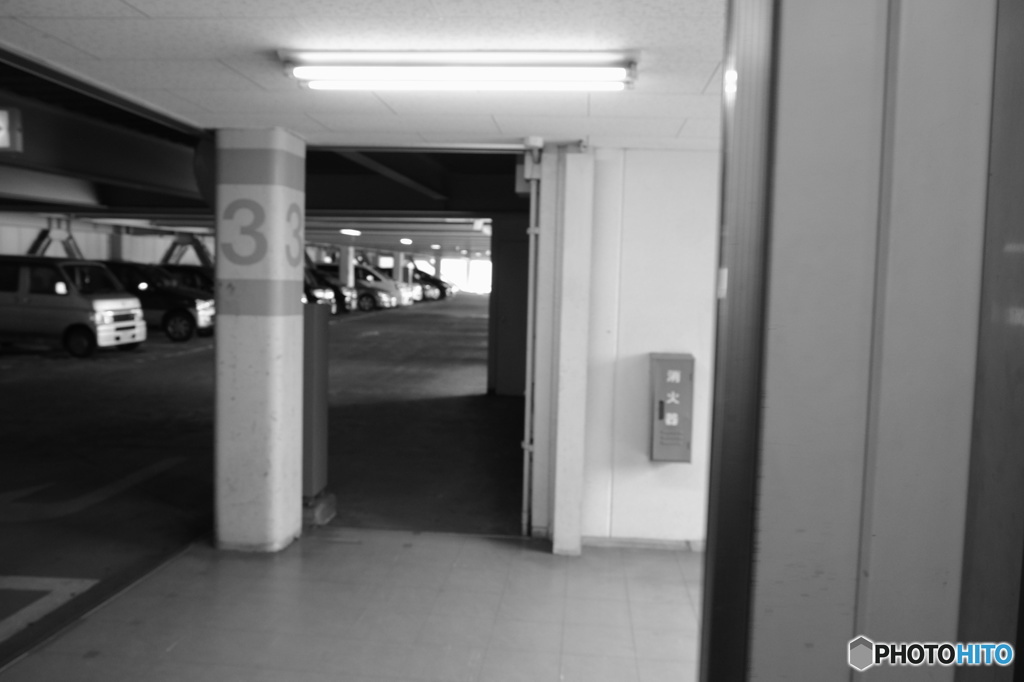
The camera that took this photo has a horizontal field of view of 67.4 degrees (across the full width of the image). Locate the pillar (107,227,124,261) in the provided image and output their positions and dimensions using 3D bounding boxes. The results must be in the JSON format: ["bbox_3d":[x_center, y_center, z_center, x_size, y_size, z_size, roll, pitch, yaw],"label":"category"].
[{"bbox_3d":[-10.888,-1.848,21.147,0.330,2.570,0.360,2,4,5],"label":"pillar"}]

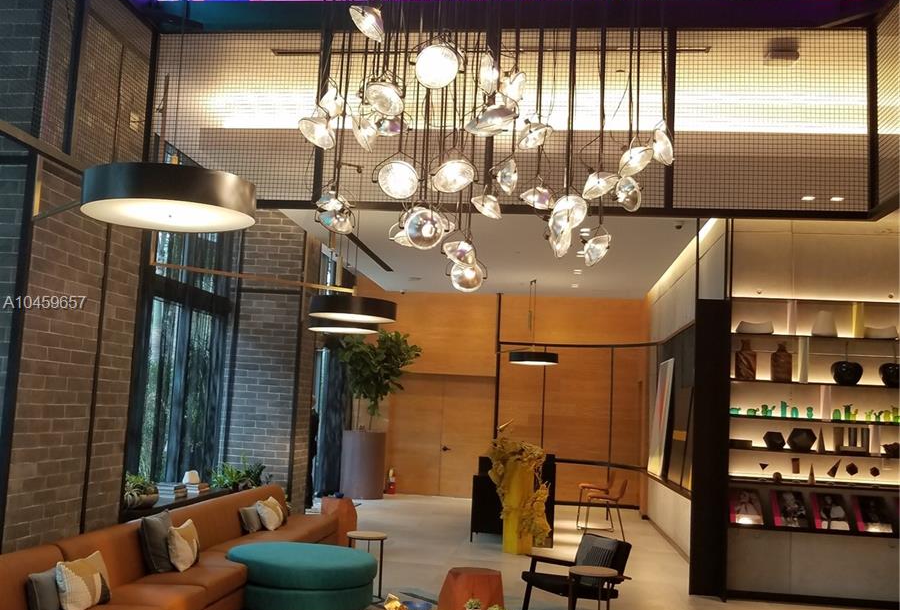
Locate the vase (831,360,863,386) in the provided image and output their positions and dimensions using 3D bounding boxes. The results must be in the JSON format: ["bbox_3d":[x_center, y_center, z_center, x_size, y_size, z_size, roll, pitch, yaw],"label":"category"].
[{"bbox_3d":[4.102,0.705,9.307,0.330,0.253,0.316,2,-7,7],"label":"vase"}]

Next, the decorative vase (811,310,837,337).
[{"bbox_3d":[3.853,0.193,9.272,0.265,0.274,0.230,2,-7,6],"label":"decorative vase"}]

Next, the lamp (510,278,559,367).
[{"bbox_3d":[1.437,0.284,15.513,0.860,1.430,0.860,2,-7,6],"label":"lamp"}]

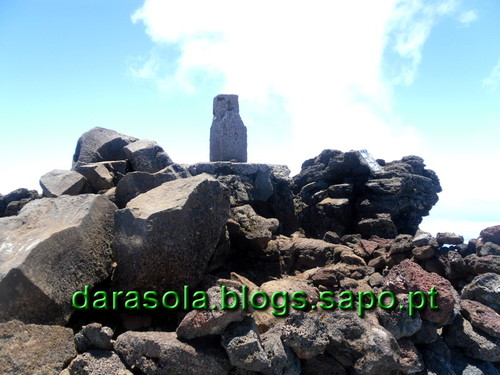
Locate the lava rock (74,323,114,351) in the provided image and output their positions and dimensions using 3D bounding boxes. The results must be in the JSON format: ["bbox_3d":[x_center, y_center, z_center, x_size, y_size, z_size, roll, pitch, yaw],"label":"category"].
[{"bbox_3d":[-0.923,0.890,2.400,0.200,0.145,0.170,0,-1,-18],"label":"lava rock"}]

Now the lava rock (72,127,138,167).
[{"bbox_3d":[-1.536,-0.420,4.300,0.610,0.440,0.480,0,-1,-18],"label":"lava rock"}]

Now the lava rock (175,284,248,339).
[{"bbox_3d":[-0.233,0.757,2.450,0.400,0.310,0.330,1,-3,-25],"label":"lava rock"}]

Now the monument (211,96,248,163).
[{"bbox_3d":[-0.228,-0.632,4.350,0.290,0.710,0.280,0,-1,-20],"label":"monument"}]

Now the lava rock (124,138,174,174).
[{"bbox_3d":[-1.014,-0.317,4.000,0.440,0.310,0.360,0,-1,-12],"label":"lava rock"}]

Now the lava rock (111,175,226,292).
[{"bbox_3d":[-0.639,0.370,3.250,0.900,0.900,0.750,1,-3,-15],"label":"lava rock"}]

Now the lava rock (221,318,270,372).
[{"bbox_3d":[-0.025,0.879,2.250,0.250,0.240,0.220,0,-1,0],"label":"lava rock"}]

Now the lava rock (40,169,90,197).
[{"bbox_3d":[-1.743,-0.047,3.800,0.430,0.250,0.340,0,-1,-18],"label":"lava rock"}]

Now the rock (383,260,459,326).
[{"bbox_3d":[1.181,0.734,2.800,0.500,0.430,0.420,0,-3,0],"label":"rock"}]

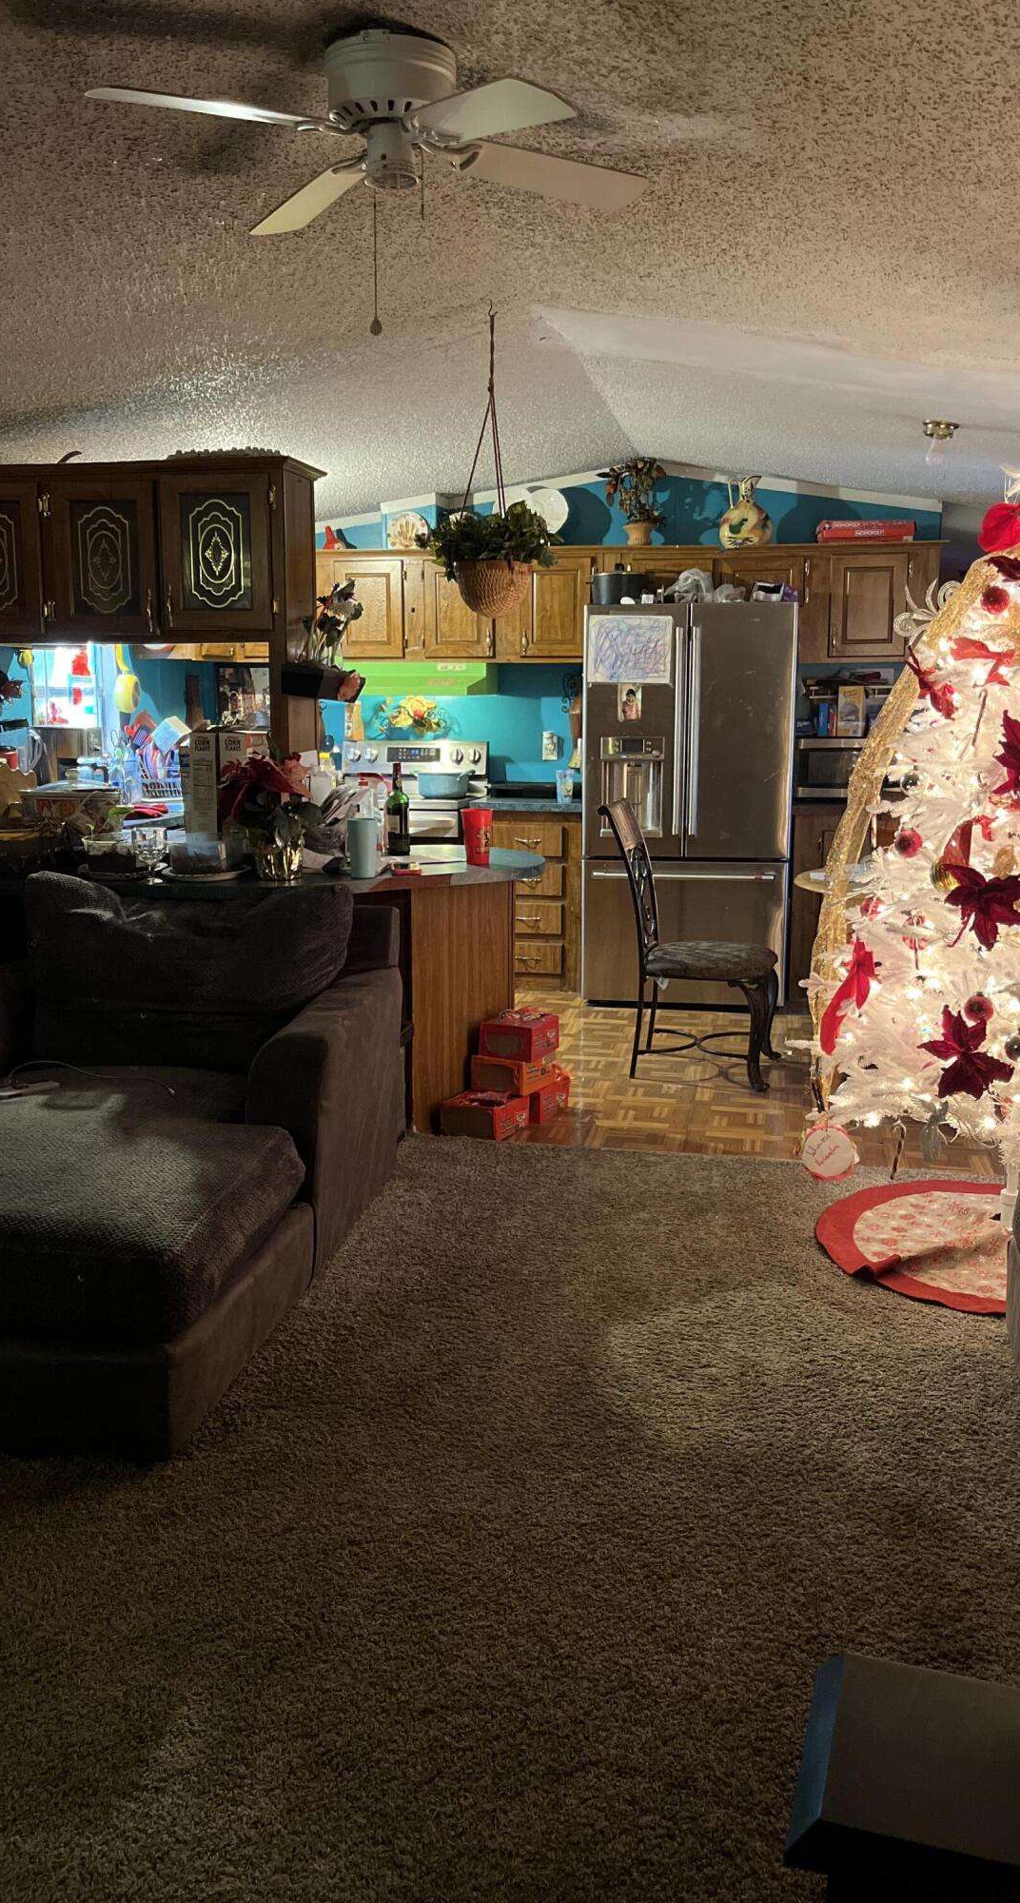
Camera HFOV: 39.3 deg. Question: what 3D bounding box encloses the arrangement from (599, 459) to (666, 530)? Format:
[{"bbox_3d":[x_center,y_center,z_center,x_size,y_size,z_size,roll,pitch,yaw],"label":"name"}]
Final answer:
[{"bbox_3d":[0.563,-2.084,6.571,0.301,0.335,0.270,2,11,10],"label":"arrangement"}]

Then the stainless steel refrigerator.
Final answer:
[{"bbox_3d":[0.835,-0.676,6.602,0.910,1.775,0.780,2,11,10],"label":"stainless steel refrigerator"}]

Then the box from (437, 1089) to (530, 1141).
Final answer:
[{"bbox_3d":[-0.076,0.528,4.643,0.200,0.107,0.220,6,12,29],"label":"box"}]

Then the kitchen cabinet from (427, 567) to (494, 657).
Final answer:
[{"bbox_3d":[-0.209,-1.665,7.003,0.339,0.479,0.310,2,11,10],"label":"kitchen cabinet"}]

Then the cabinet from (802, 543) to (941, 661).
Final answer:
[{"bbox_3d":[1.673,-1.611,6.652,0.605,0.520,0.310,2,11,10],"label":"cabinet"}]

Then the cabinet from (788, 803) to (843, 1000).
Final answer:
[{"bbox_3d":[1.593,-0.239,6.587,0.580,0.920,0.610,2,11,10],"label":"cabinet"}]

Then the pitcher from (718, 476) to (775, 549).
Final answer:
[{"bbox_3d":[1.062,-1.968,6.426,0.238,0.309,0.220,2,11,10],"label":"pitcher"}]

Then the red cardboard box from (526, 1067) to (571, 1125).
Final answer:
[{"bbox_3d":[0.072,0.492,4.857,0.180,0.110,0.210,6,12,28],"label":"red cardboard box"}]

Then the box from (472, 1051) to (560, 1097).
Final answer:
[{"bbox_3d":[0.017,0.392,4.777,0.197,0.110,0.222,6,12,29],"label":"box"}]

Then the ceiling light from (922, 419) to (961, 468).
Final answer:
[{"bbox_3d":[1.420,-1.675,4.717,0.125,0.150,0.125,8,12,9],"label":"ceiling light"}]

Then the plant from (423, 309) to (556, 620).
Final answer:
[{"bbox_3d":[-0.064,-1.350,3.981,0.388,0.827,0.368,2,11,10],"label":"plant"}]

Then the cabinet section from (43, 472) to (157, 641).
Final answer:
[{"bbox_3d":[-1.276,-1.270,4.664,0.389,0.509,0.303,2,10,9],"label":"cabinet section"}]

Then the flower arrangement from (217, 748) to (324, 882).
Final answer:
[{"bbox_3d":[-0.682,-0.390,4.100,0.280,0.365,0.280,2,11,10],"label":"flower arrangement"}]

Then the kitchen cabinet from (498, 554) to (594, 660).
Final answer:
[{"bbox_3d":[0.200,-1.661,6.925,0.457,0.508,0.310,2,11,10],"label":"kitchen cabinet"}]

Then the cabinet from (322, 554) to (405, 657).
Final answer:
[{"bbox_3d":[-0.668,-1.694,7.085,0.404,0.509,0.310,2,11,10],"label":"cabinet"}]

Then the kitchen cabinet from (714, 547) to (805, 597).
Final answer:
[{"bbox_3d":[1.173,-1.746,6.723,0.418,0.265,0.310,2,11,10],"label":"kitchen cabinet"}]

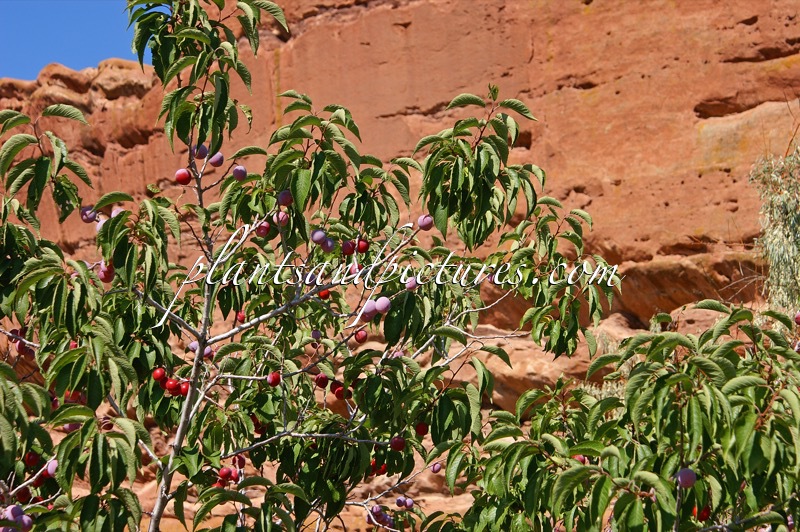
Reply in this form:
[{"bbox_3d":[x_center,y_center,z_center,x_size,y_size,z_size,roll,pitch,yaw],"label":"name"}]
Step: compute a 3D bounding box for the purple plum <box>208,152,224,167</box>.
[{"bbox_3d":[-0.347,-0.201,4.400,0.029,0.029,0.029,0,-7,0],"label":"purple plum"}]

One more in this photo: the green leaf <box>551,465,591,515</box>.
[{"bbox_3d":[0.300,0.390,4.050,0.035,0.106,0.042,40,0,-14],"label":"green leaf"}]

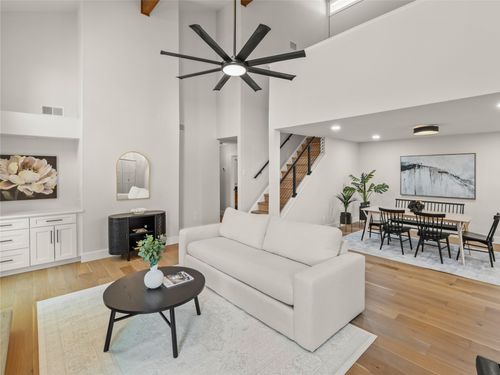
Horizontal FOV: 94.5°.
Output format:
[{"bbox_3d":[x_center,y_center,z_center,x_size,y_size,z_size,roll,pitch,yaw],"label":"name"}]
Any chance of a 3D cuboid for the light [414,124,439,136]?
[{"bbox_3d":[3.800,-1.230,4.990,0.410,0.130,0.410,2,3,45],"label":"light"}]

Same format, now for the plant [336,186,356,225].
[{"bbox_3d":[2.570,0.475,6.170,0.480,1.000,0.480,2,3,45],"label":"plant"}]

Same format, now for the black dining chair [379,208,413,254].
[{"bbox_3d":[3.010,0.854,4.763,0.480,0.860,0.540,2,3,45],"label":"black dining chair"}]

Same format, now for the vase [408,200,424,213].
[{"bbox_3d":[3.530,0.418,4.938,0.280,0.240,0.280,2,3,45],"label":"vase"}]

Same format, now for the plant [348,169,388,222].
[{"bbox_3d":[3.430,0.254,6.763,1.050,1.440,0.950,2,3,45],"label":"plant"}]

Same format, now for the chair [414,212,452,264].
[{"bbox_3d":[3.390,0.871,4.293,0.480,0.860,0.540,2,3,45],"label":"chair"}]

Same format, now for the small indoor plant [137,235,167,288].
[{"bbox_3d":[-0.925,0.684,2.185,0.250,0.480,0.250,-2,3,-45],"label":"small indoor plant"}]

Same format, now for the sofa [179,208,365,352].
[{"bbox_3d":[0.053,0.905,3.170,0.990,0.870,2.520,-2,3,-42],"label":"sofa"}]

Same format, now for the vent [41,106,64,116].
[{"bbox_3d":[-3.550,-1.361,4.155,0.030,0.170,0.340,2,3,42],"label":"vent"}]

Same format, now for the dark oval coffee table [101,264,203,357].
[{"bbox_3d":[-0.900,1.148,2.221,1.020,0.450,0.840,2,3,42],"label":"dark oval coffee table"}]

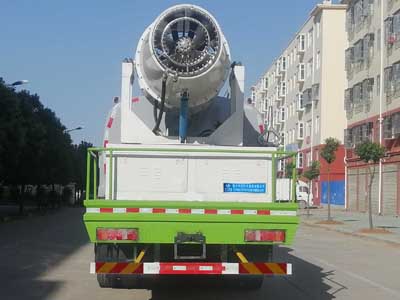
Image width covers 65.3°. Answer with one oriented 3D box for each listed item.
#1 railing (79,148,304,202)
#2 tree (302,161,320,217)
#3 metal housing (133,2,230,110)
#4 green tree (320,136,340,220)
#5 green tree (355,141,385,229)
[{"bbox_3d":[-0.097,0.304,3.800,2.380,0.620,0.500,1,-6,-2],"label":"railing"},{"bbox_3d":[5.504,1.900,15.400,0.850,2.700,0.850,1,-6,-2],"label":"tree"},{"bbox_3d":[-0.230,-1.318,4.350,1.250,1.250,1.000,1,-9,-5],"label":"metal housing"},{"bbox_3d":[5.605,1.203,13.400,0.850,3.500,0.850,1,-6,-2],"label":"green tree"},{"bbox_3d":[5.704,1.144,10.500,0.980,2.850,0.980,1,-6,-2],"label":"green tree"}]

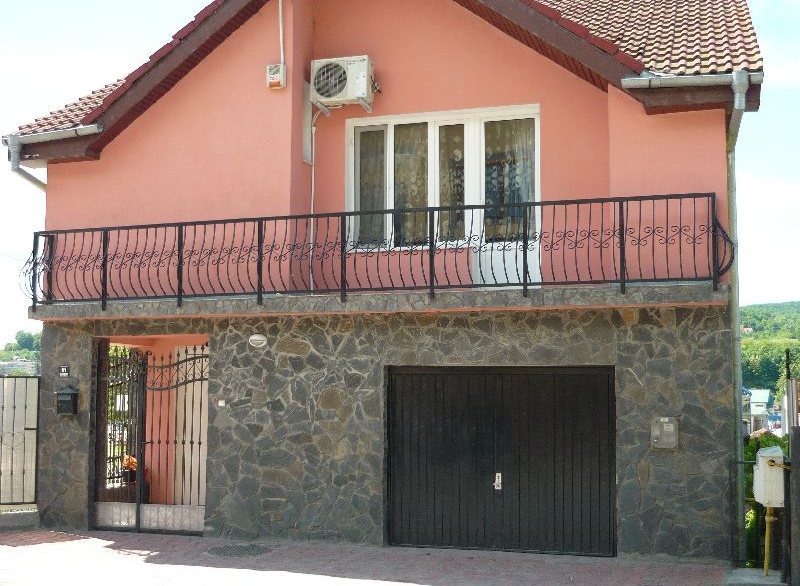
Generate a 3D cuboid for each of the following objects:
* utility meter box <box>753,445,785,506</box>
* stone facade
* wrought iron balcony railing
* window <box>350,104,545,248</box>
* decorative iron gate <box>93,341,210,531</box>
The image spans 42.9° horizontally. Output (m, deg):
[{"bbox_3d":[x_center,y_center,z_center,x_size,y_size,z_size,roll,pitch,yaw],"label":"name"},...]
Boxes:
[{"bbox_3d":[3.615,1.798,9.964,0.280,0.600,0.250,-1,-5,9],"label":"utility meter box"},{"bbox_3d":[-0.553,1.596,11.993,8.528,2.656,0.300,-2,-5,18],"label":"stone facade"},{"bbox_3d":[-0.738,-0.396,11.842,8.763,0.993,0.449,-2,-5,18],"label":"wrought iron balcony railing"},{"bbox_3d":[0.495,-1.372,12.360,2.440,1.656,0.120,-2,-5,18],"label":"window"},{"bbox_3d":[-3.141,1.821,12.802,1.606,2.349,0.080,-2,-5,18],"label":"decorative iron gate"}]

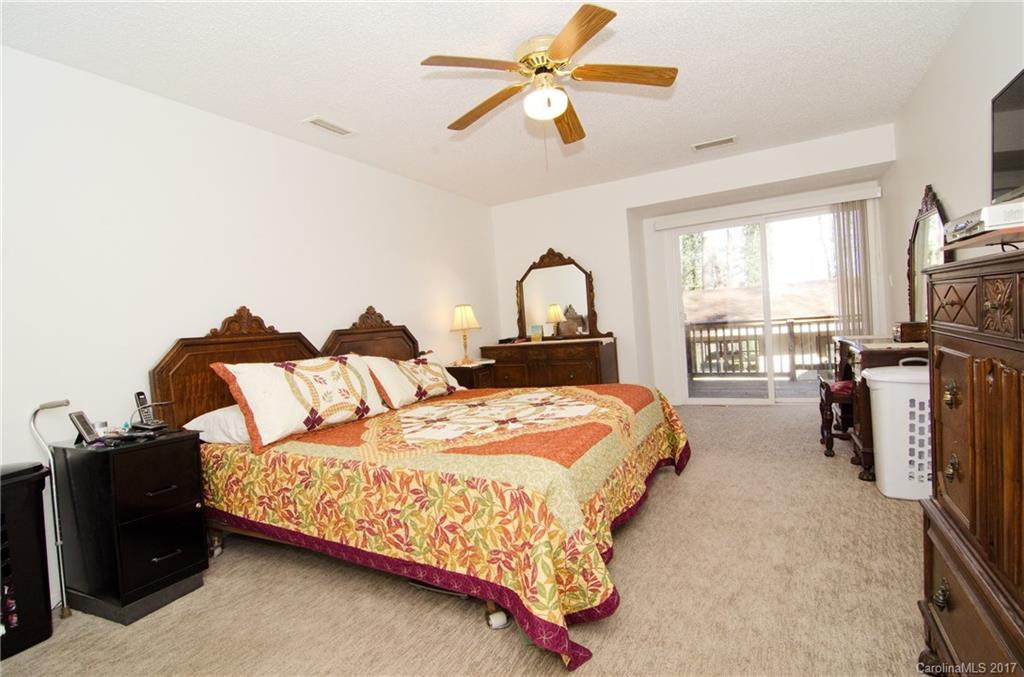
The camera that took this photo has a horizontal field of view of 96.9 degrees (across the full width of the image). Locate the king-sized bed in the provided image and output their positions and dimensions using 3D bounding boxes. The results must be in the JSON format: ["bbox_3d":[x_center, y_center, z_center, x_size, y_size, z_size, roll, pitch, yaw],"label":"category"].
[{"bbox_3d":[-0.355,0.393,2.664,2.200,1.310,2.060,-2,3,30],"label":"king-sized bed"}]

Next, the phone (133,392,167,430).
[{"bbox_3d":[-1.688,0.327,2.138,0.160,0.180,0.100,-2,3,30],"label":"phone"}]

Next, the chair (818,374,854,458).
[{"bbox_3d":[2.486,0.552,3.296,0.420,0.530,0.420,-2,3,30],"label":"chair"}]

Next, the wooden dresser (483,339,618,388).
[{"bbox_3d":[0.398,0.461,4.799,1.330,0.860,0.530,-2,3,30],"label":"wooden dresser"}]

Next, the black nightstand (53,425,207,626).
[{"bbox_3d":[-1.693,0.808,2.059,0.455,0.730,0.345,-2,3,30],"label":"black nightstand"}]

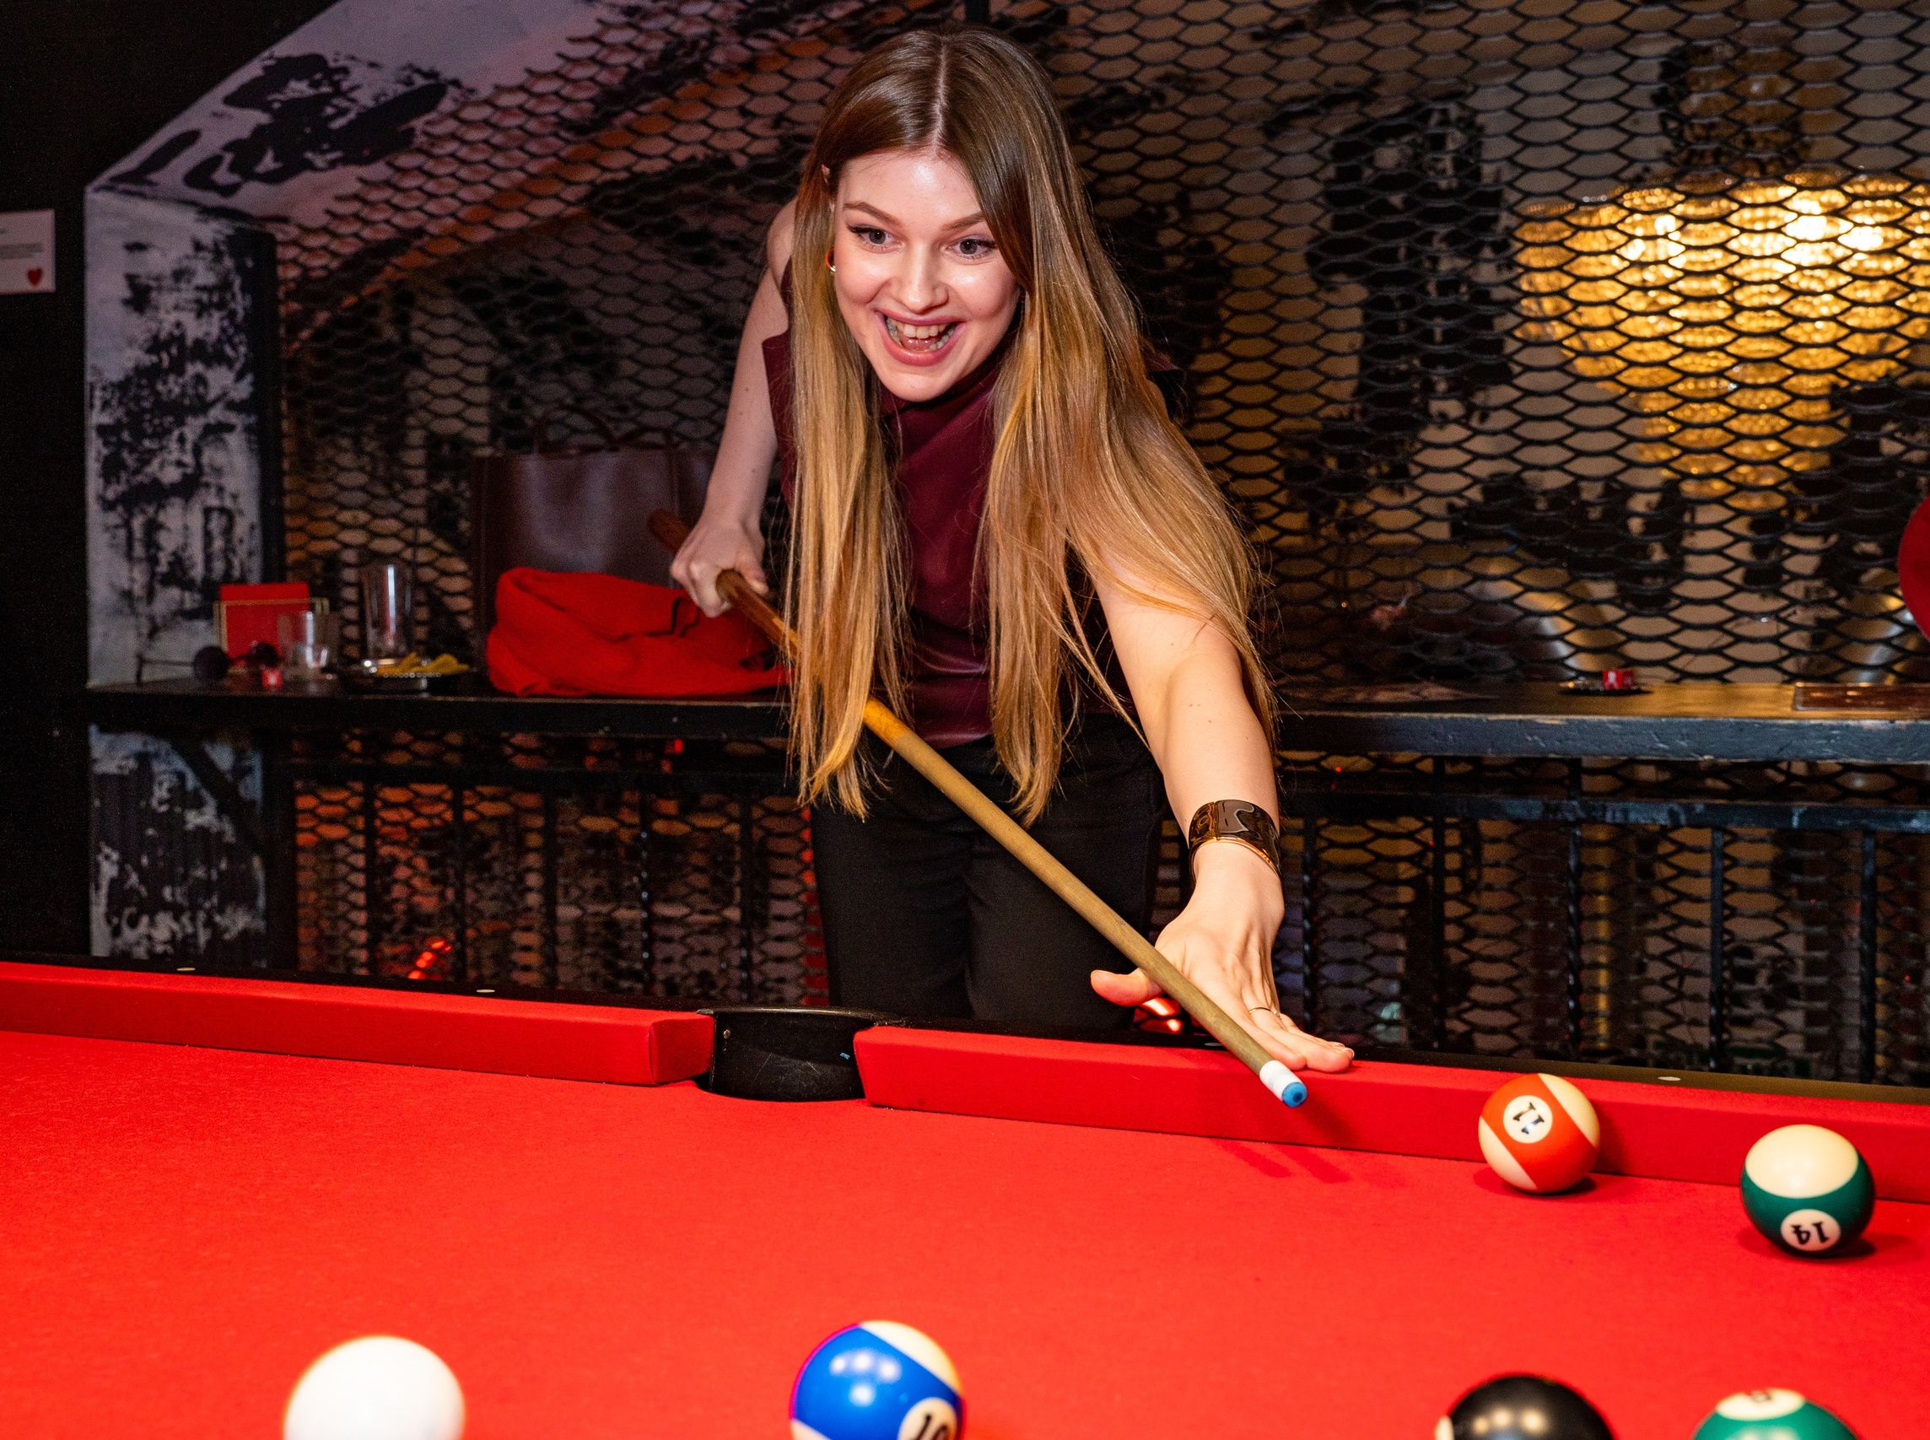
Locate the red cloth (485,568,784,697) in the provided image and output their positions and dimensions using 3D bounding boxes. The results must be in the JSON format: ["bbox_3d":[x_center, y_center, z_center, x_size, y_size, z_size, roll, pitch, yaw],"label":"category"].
[{"bbox_3d":[-0.408,-0.113,2.700,0.370,0.155,0.220,1,5,21],"label":"red cloth"}]

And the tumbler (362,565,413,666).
[{"bbox_3d":[-0.817,-0.149,3.060,0.073,0.148,0.073,-1,4,0],"label":"tumbler"}]

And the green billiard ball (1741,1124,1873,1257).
[{"bbox_3d":[0.378,0.211,0.967,0.057,0.057,0.057,1,5,20],"label":"green billiard ball"}]

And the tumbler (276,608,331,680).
[{"bbox_3d":[-0.909,-0.103,2.980,0.078,0.097,0.078,-1,4,0],"label":"tumbler"}]

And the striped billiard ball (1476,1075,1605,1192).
[{"bbox_3d":[0.280,0.201,1.052,0.057,0.057,0.057,-1,4,0],"label":"striped billiard ball"}]

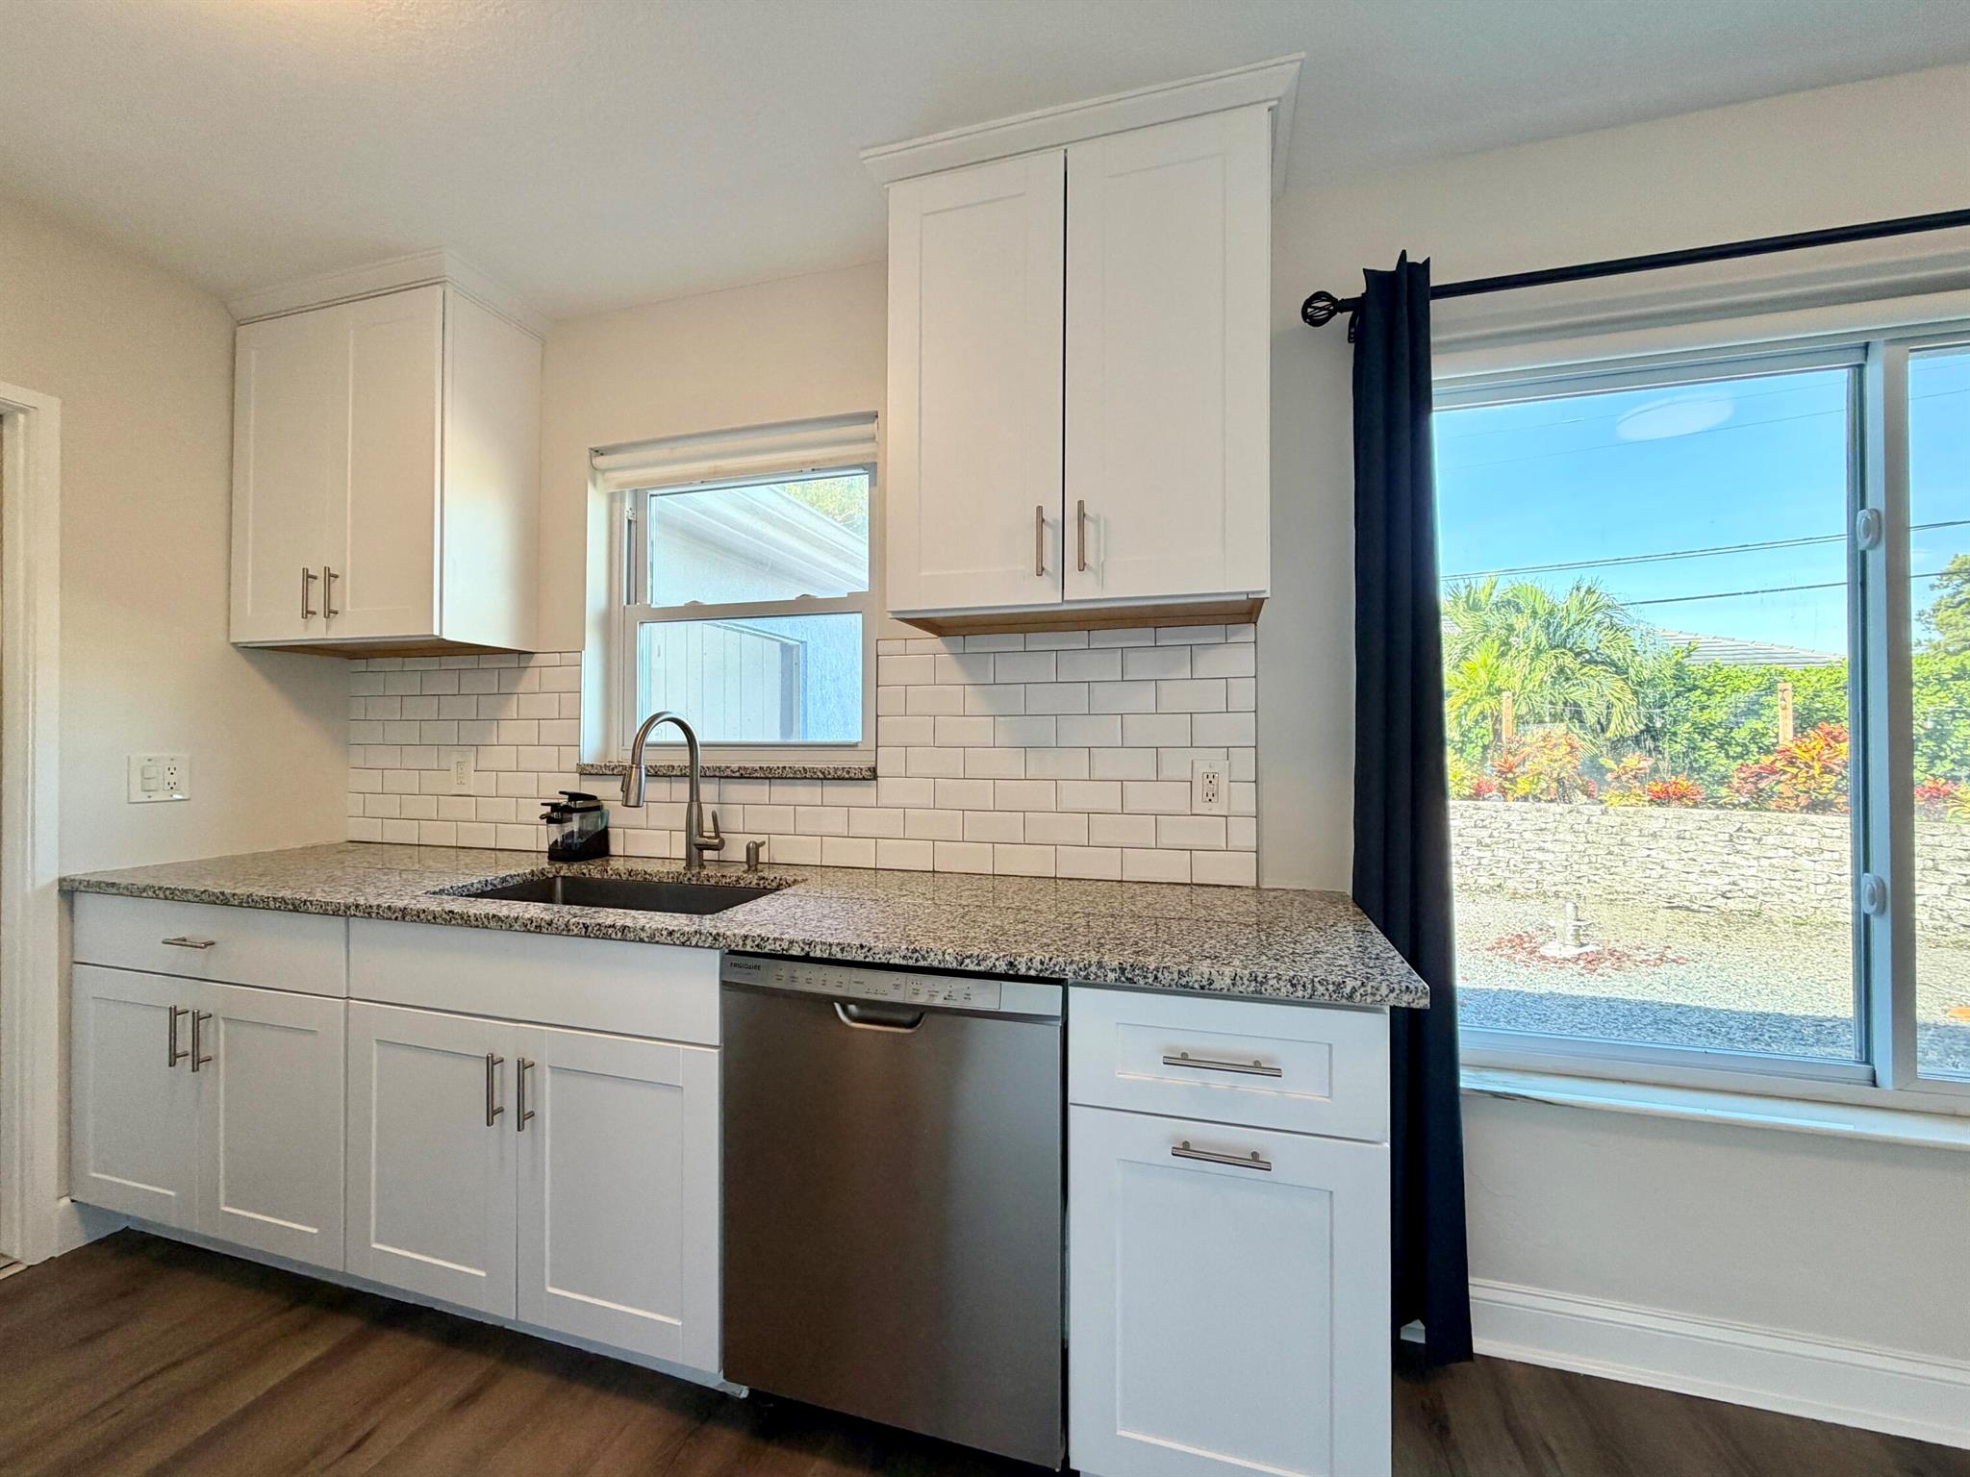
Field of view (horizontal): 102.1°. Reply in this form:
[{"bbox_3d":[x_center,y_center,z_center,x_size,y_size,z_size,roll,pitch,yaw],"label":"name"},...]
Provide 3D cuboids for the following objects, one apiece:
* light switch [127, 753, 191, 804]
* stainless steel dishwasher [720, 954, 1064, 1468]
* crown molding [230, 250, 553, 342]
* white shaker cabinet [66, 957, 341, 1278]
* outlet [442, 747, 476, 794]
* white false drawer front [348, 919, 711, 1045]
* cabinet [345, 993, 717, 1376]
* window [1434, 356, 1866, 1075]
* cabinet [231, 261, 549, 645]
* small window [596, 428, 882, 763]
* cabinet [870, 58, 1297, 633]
[{"bbox_3d":[-2.153,0.103,2.083,0.010,0.121,0.125,0,-1,17],"label":"light switch"},{"bbox_3d":[-0.087,0.771,1.603,0.611,0.757,0.605,0,-1,17],"label":"stainless steel dishwasher"},{"bbox_3d":[-1.689,-1.194,2.280,0.790,0.072,0.345,0,-1,17],"label":"crown molding"},{"bbox_3d":[-1.692,0.841,2.093,0.911,0.572,0.606,0,-1,17],"label":"white shaker cabinet"},{"bbox_3d":[-1.572,0.109,2.398,0.086,0.126,0.012,0,-1,17],"label":"outlet"},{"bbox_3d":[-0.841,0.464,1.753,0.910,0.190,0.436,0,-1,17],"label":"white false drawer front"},{"bbox_3d":[-0.819,0.841,1.831,0.913,0.572,0.606,0,-1,17],"label":"cabinet"},{"bbox_3d":[1.331,-0.051,1.663,0.810,1.440,0.090,0,-1,17],"label":"window"},{"bbox_3d":[-1.710,-0.726,2.297,0.760,0.945,0.315,0,-1,17],"label":"cabinet"},{"bbox_3d":[-0.684,-0.379,2.255,0.910,0.895,0.100,0,-1,17],"label":"small window"},{"bbox_3d":[0.206,-0.728,1.698,0.831,0.952,0.362,0,-1,17],"label":"cabinet"}]

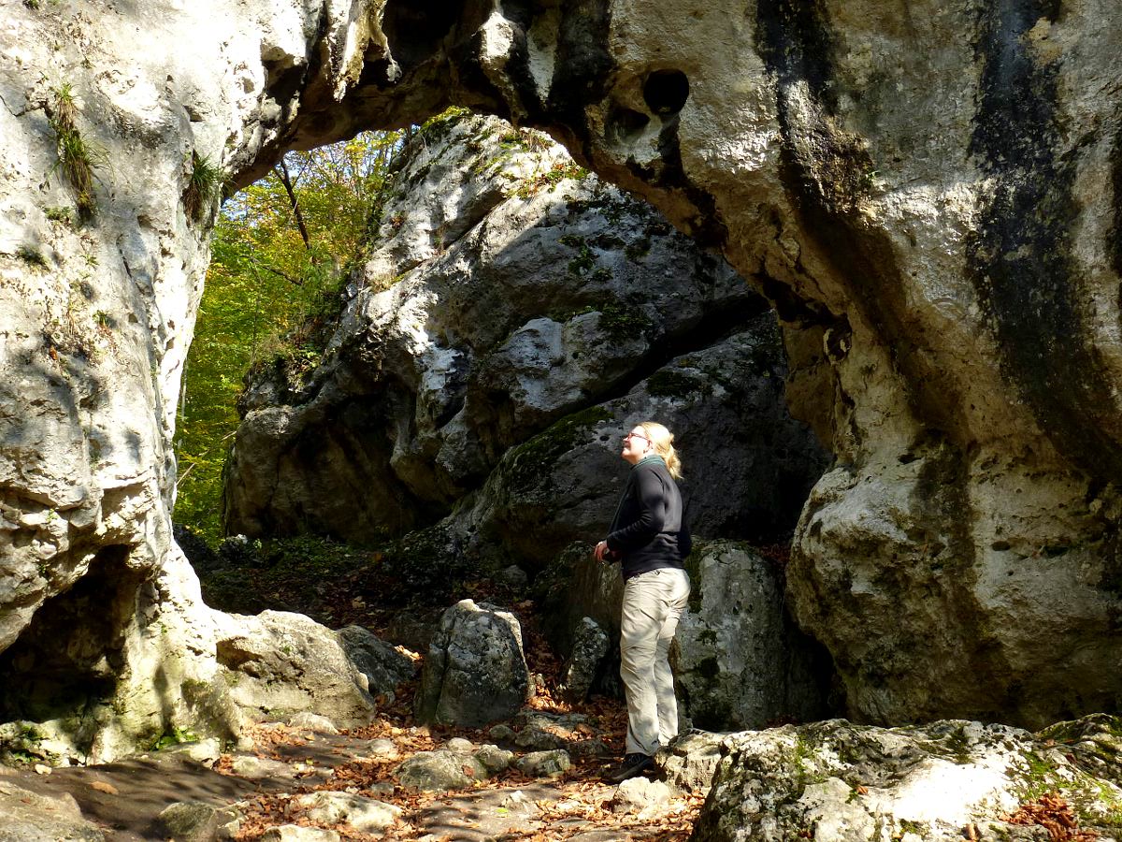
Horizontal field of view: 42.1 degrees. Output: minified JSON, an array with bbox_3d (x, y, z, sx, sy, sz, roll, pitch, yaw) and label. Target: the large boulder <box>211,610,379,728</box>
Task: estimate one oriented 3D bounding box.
[{"bbox_3d":[-1.460,1.325,7.950,0.920,0.620,0.750,0,-2,-11],"label":"large boulder"}]

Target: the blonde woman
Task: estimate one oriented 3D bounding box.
[{"bbox_3d":[0.388,0.845,6.880,0.420,1.680,0.480,0,-2,14],"label":"blonde woman"}]

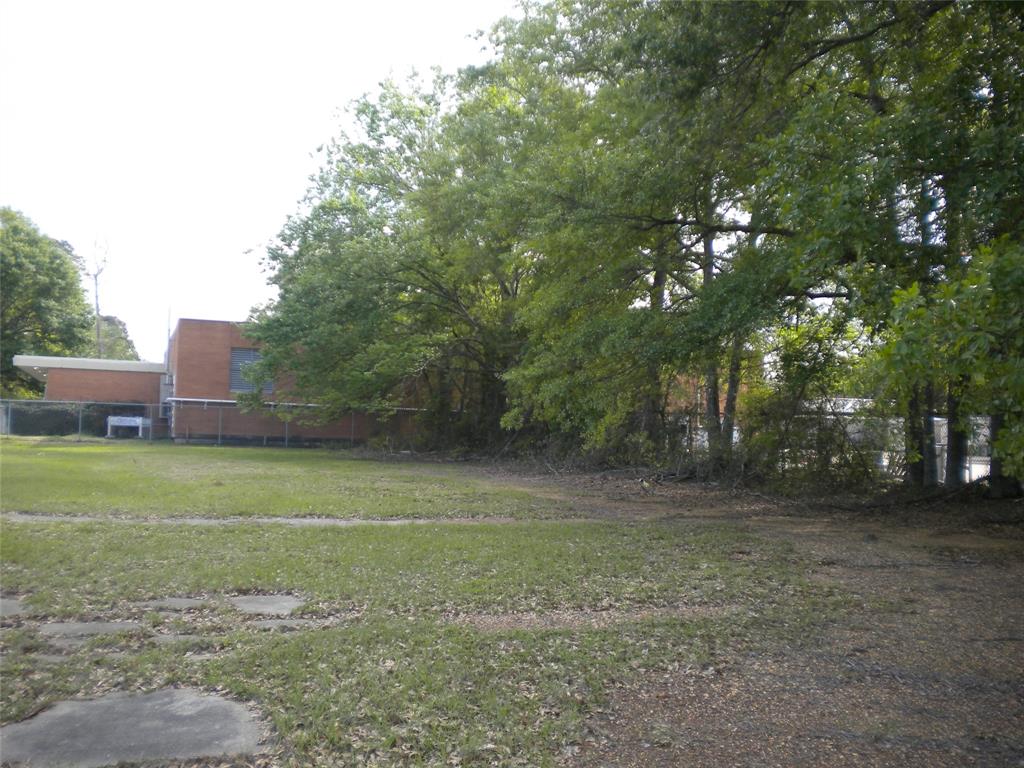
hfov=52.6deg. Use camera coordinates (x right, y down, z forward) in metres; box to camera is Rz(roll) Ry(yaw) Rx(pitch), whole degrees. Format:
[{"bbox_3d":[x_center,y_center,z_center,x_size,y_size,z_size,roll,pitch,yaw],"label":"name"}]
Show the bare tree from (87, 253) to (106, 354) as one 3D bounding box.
[{"bbox_3d":[-26.422,-2.900,66.000,1.200,11.000,0.400,2,-2,0],"label":"bare tree"}]

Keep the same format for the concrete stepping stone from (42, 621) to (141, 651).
[{"bbox_3d":[-2.856,1.707,7.000,0.680,0.070,0.840,2,-2,0],"label":"concrete stepping stone"}]

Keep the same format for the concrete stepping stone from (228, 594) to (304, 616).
[{"bbox_3d":[-1.944,1.762,8.200,0.600,0.070,0.800,2,-2,0],"label":"concrete stepping stone"}]

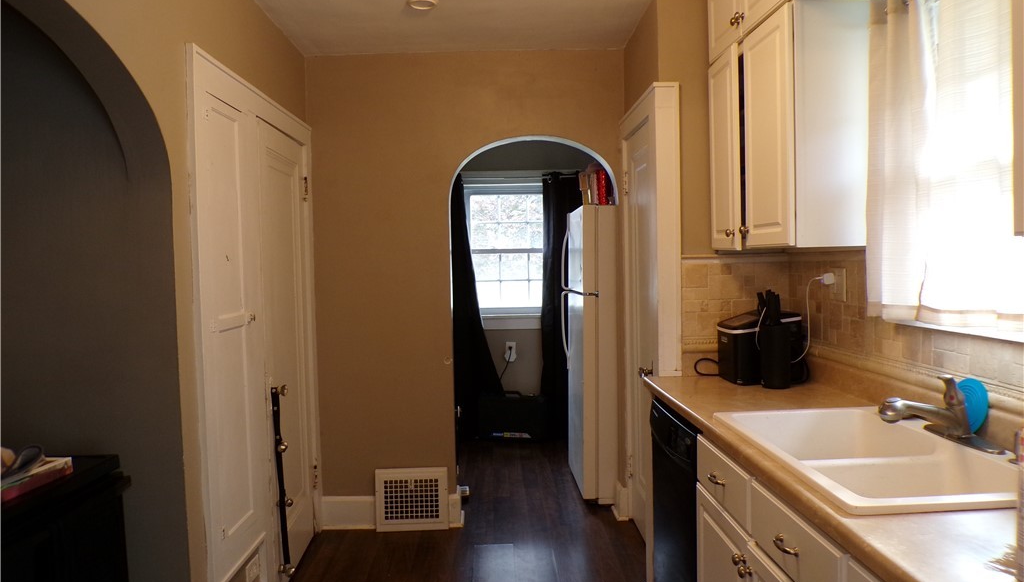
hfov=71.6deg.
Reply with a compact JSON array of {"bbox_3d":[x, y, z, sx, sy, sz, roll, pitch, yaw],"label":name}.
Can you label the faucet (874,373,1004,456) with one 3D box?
[{"bbox_3d":[1.033,0.292,1.723,0.230,0.152,0.250,-1,2,-1],"label":"faucet"}]

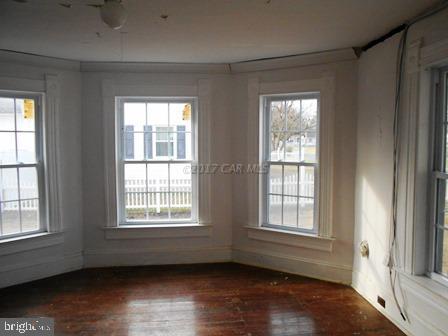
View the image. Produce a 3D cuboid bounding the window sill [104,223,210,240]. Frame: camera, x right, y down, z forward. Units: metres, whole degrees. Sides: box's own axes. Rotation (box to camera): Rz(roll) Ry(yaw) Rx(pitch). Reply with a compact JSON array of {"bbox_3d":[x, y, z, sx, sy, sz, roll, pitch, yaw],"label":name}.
[{"bbox_3d":[-0.790,0.776,4.068,1.294,0.135,0.120,0,4,-5],"label":"window sill"}]

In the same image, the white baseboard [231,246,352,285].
[{"bbox_3d":[0.711,1.105,3.848,1.410,0.217,0.040,2,5,29],"label":"white baseboard"}]

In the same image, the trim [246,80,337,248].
[{"bbox_3d":[0.728,-0.107,3.759,0.972,1.778,0.080,2,5,29],"label":"trim"}]

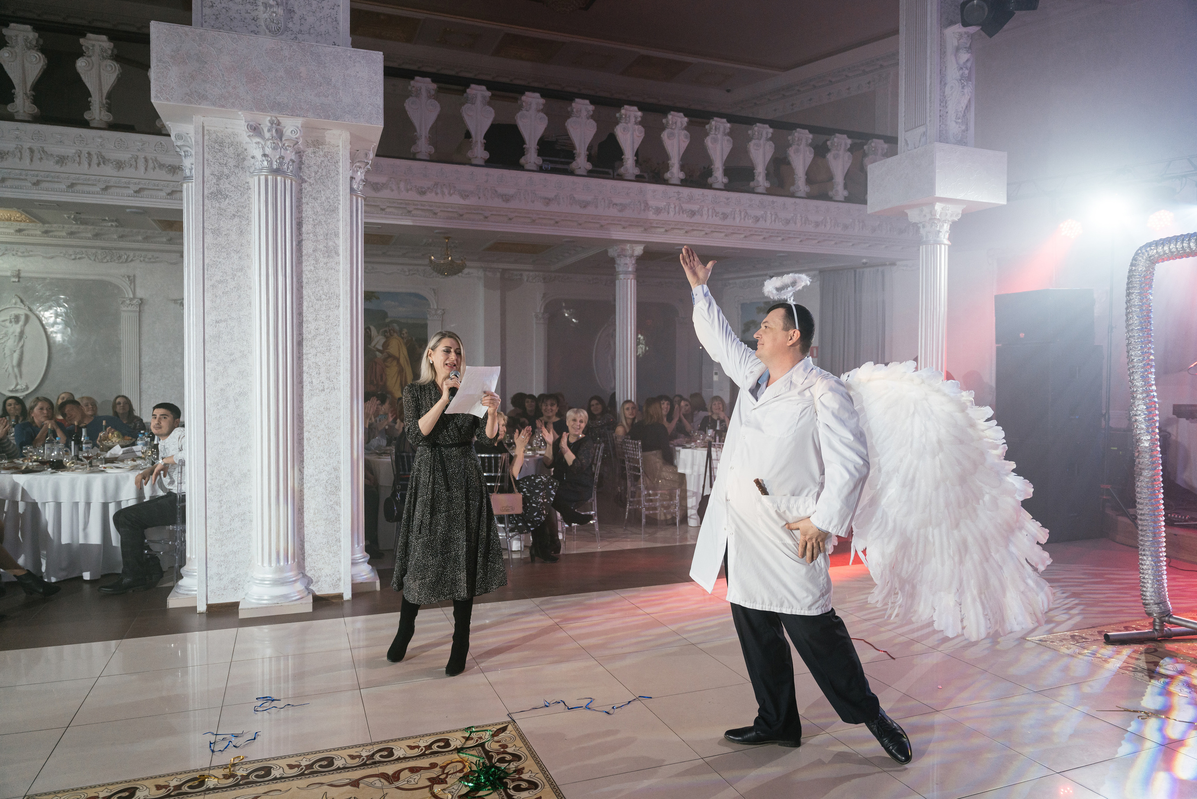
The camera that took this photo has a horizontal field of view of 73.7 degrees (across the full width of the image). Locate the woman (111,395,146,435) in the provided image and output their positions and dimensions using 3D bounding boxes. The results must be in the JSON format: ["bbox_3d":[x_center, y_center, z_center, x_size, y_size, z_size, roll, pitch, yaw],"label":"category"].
[{"bbox_3d":[-5.000,0.607,8.350,0.470,1.270,0.650,-1,2,-24],"label":"woman"}]

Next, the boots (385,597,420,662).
[{"bbox_3d":[-1.055,1.160,4.310,0.150,0.430,0.260,0,2,7],"label":"boots"}]

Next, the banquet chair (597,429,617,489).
[{"bbox_3d":[0.280,0.782,8.980,0.450,0.910,0.430,-1,2,-21],"label":"banquet chair"}]

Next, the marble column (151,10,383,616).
[{"bbox_3d":[-2.228,-0.454,5.528,1.320,3.570,1.280,-1,2,-21],"label":"marble column"}]

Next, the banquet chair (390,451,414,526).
[{"bbox_3d":[-1.400,0.864,6.470,0.410,0.900,0.450,0,2,-6],"label":"banquet chair"}]

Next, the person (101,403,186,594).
[{"bbox_3d":[-3.200,0.675,5.800,0.680,1.300,0.500,0,2,-18],"label":"person"}]

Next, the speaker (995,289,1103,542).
[{"bbox_3d":[4.259,0.143,7.580,0.700,2.290,0.620,-1,2,-21],"label":"speaker"}]

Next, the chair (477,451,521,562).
[{"bbox_3d":[-0.860,0.862,6.400,0.410,0.900,0.450,0,2,9],"label":"chair"}]

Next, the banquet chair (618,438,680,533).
[{"bbox_3d":[0.497,0.822,7.644,0.460,0.910,0.440,-1,2,-21],"label":"banquet chair"}]

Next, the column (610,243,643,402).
[{"bbox_3d":[0.338,-0.345,9.889,0.380,3.110,0.380,-1,2,-21],"label":"column"}]

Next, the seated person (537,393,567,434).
[{"bbox_3d":[-0.510,0.595,8.450,0.500,1.310,0.650,0,2,3],"label":"seated person"}]

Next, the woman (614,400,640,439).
[{"bbox_3d":[0.430,0.632,8.350,0.750,1.250,0.500,0,2,-6],"label":"woman"}]

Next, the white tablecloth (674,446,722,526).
[{"bbox_3d":[1.630,0.874,8.500,1.650,0.760,1.650,-1,2,-21],"label":"white tablecloth"}]

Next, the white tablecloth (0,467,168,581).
[{"bbox_3d":[-4.020,0.908,6.680,1.700,0.770,1.700,-1,2,-21],"label":"white tablecloth"}]

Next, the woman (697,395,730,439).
[{"bbox_3d":[1.430,0.588,9.700,0.520,1.260,0.750,0,2,-6],"label":"woman"}]

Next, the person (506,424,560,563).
[{"bbox_3d":[-0.620,0.700,6.400,0.680,1.220,0.470,0,2,-18],"label":"person"}]

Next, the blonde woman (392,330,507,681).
[{"bbox_3d":[-0.795,0.513,4.200,0.580,1.730,0.450,0,2,-10],"label":"blonde woman"}]

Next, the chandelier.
[{"bbox_3d":[-1.944,-1.841,10.300,0.490,0.520,0.490,-1,2,-21],"label":"chandelier"}]

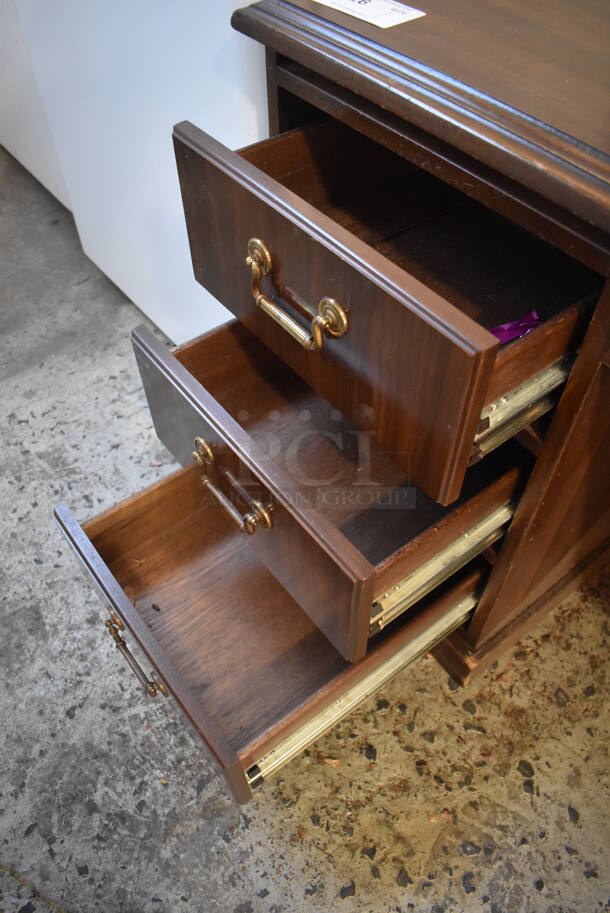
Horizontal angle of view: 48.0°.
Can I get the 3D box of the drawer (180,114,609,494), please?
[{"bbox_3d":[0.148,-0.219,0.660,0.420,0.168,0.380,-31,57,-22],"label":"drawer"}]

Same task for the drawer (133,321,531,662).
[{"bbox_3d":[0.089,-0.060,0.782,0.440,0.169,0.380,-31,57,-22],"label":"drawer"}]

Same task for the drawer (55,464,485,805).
[{"bbox_3d":[-0.020,0.126,0.875,0.460,0.150,0.380,-31,57,-22],"label":"drawer"}]

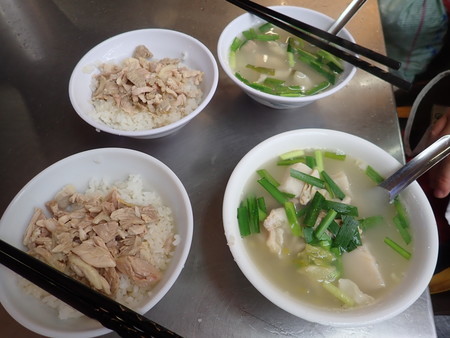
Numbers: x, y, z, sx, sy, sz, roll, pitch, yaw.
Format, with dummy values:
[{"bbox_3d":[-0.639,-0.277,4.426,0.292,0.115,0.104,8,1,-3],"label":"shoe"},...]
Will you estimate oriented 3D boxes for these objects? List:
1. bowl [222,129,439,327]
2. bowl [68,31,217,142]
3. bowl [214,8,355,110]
[{"bbox_3d":[0.066,0.042,0.235,0.135,0.057,0.135,0,59,0],"label":"bowl"},{"bbox_3d":[-0.069,-0.068,0.304,0.128,0.051,0.128,0,59,0],"label":"bowl"},{"bbox_3d":[0.058,-0.098,0.320,0.128,0.052,0.128,0,59,0],"label":"bowl"}]

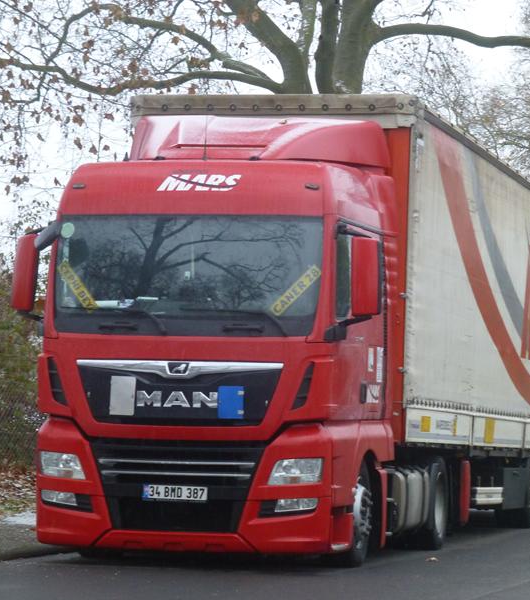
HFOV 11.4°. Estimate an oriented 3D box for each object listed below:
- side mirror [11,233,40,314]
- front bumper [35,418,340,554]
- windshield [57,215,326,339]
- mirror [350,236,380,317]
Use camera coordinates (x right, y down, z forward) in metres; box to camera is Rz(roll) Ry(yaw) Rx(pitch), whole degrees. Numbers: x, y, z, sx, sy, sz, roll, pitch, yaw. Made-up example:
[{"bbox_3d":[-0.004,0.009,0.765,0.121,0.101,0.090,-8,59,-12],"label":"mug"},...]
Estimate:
[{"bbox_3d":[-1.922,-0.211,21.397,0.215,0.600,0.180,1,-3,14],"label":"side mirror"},{"bbox_3d":[-0.658,1.454,20.762,2.440,1.010,0.480,1,-3,14],"label":"front bumper"},{"bbox_3d":[-0.627,-0.186,20.805,2.170,0.950,0.260,1,-10,14],"label":"windshield"},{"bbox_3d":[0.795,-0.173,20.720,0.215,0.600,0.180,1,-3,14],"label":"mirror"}]

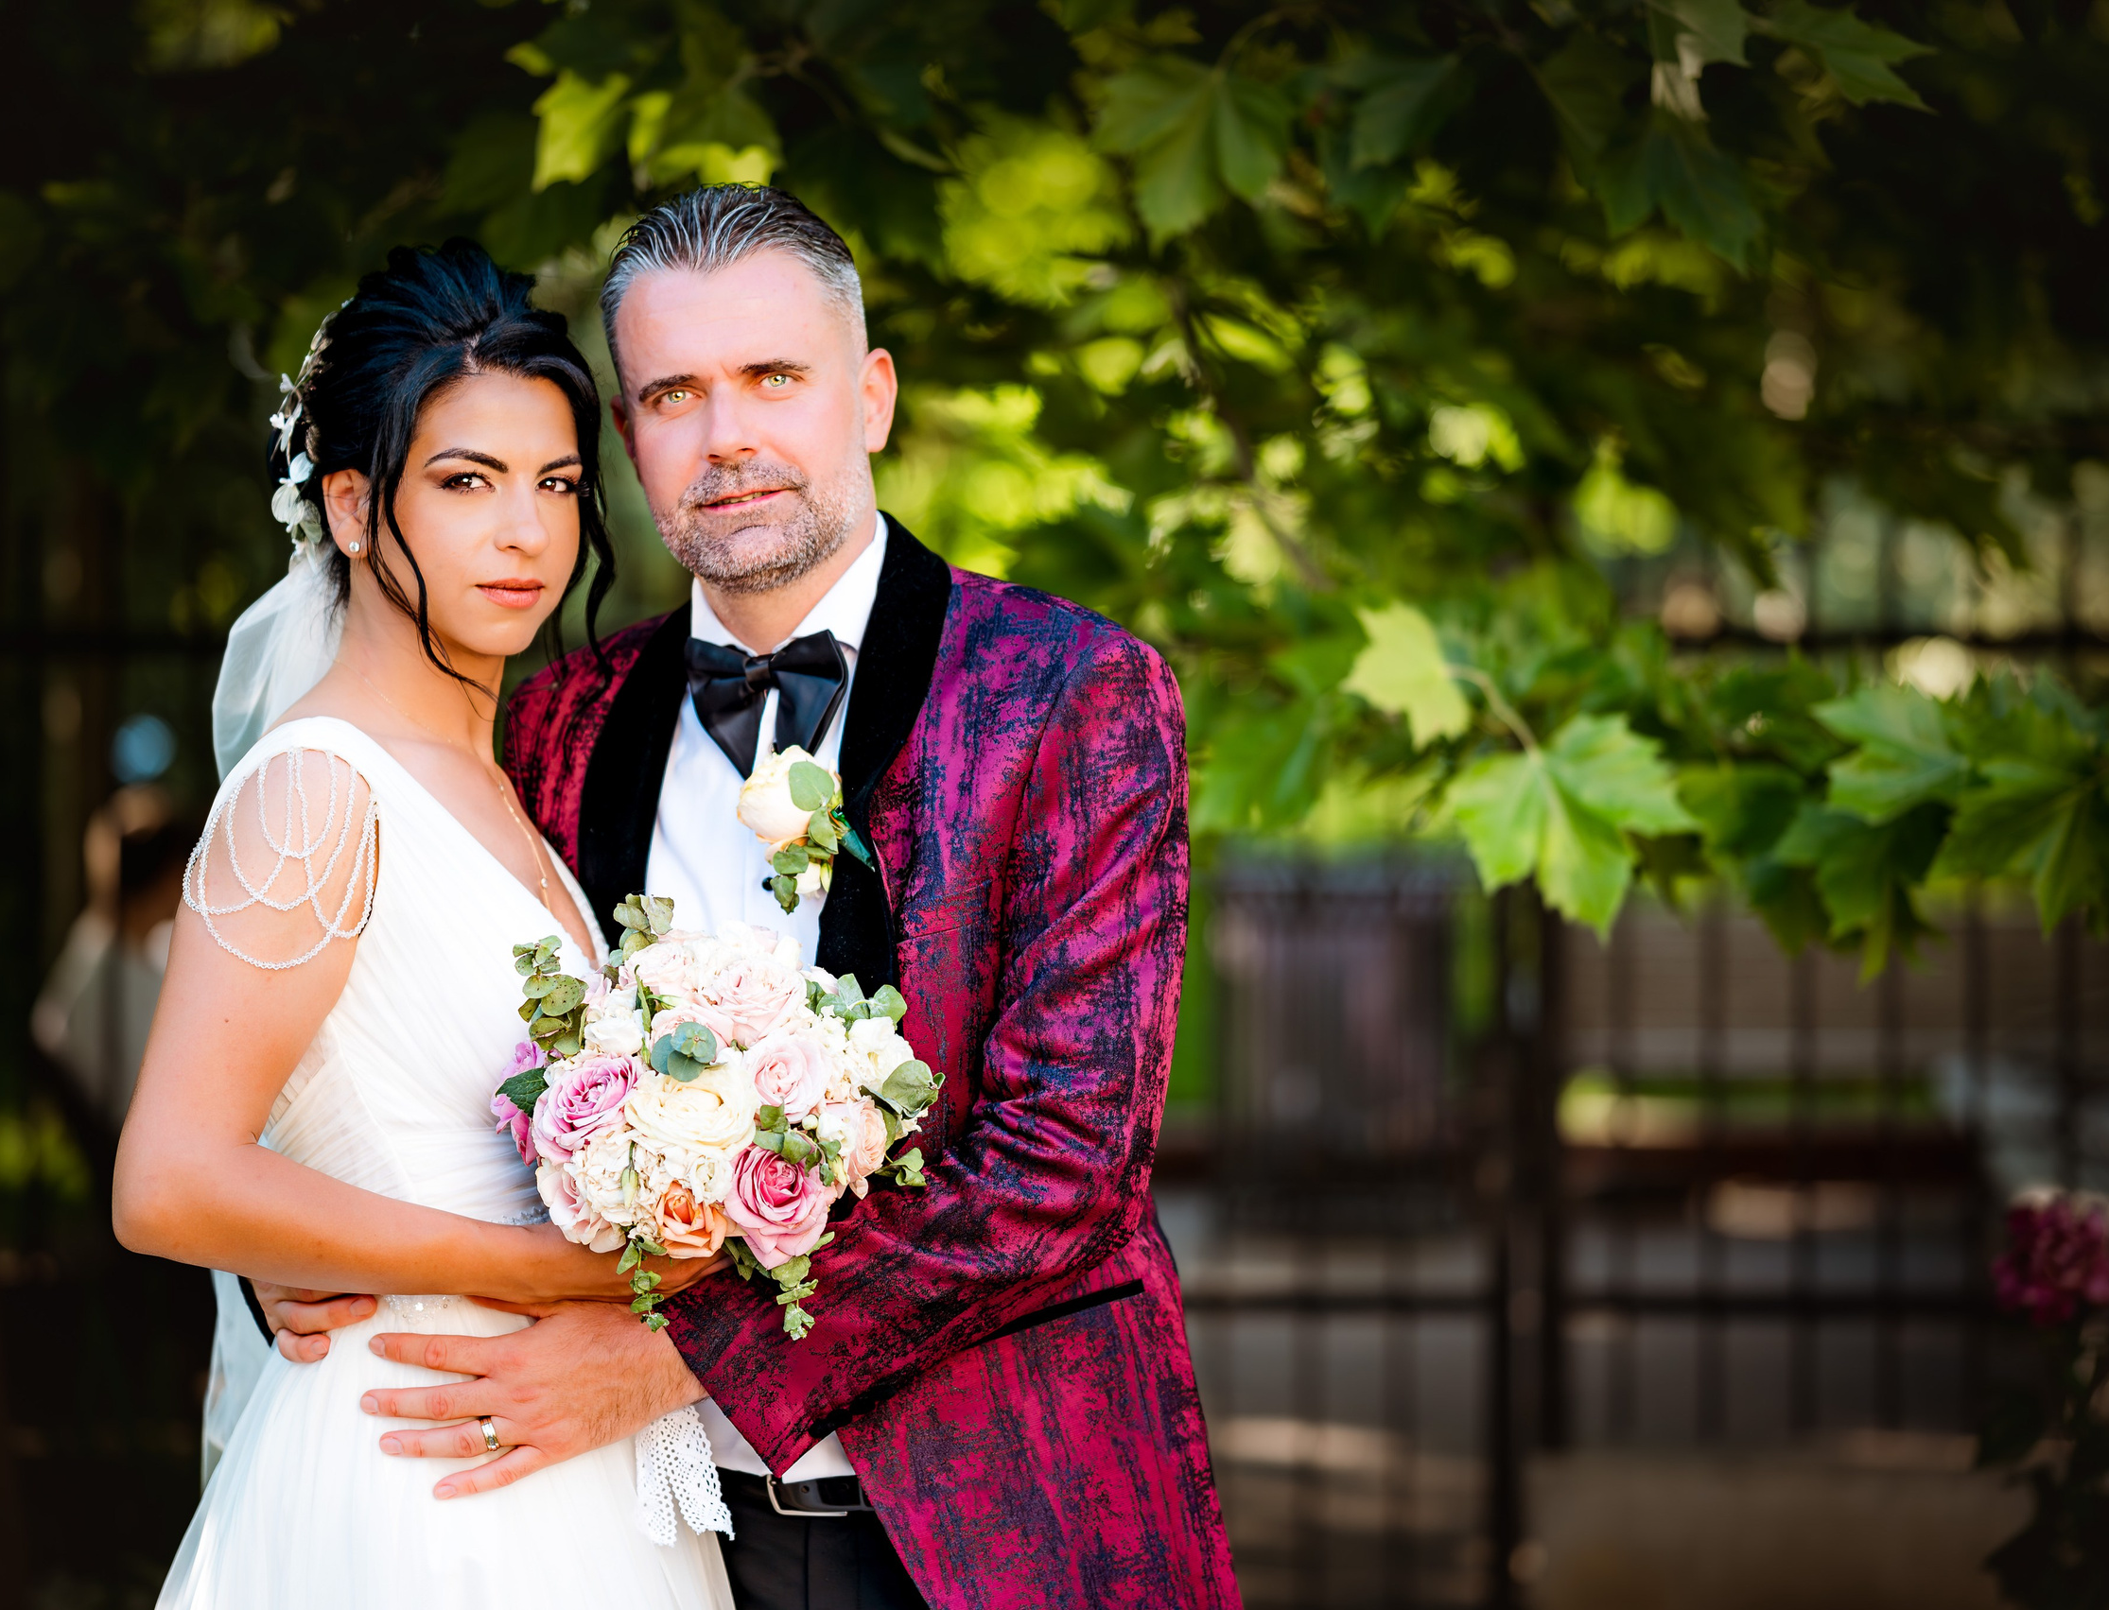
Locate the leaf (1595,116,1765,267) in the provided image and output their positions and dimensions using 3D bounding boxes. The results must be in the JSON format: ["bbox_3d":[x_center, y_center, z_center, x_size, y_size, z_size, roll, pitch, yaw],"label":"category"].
[{"bbox_3d":[0.455,-0.445,4.150,0.119,0.100,0.060,0,-20,0],"label":"leaf"}]

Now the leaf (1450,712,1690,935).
[{"bbox_3d":[0.376,0.014,4.170,0.182,0.158,0.070,0,-30,0],"label":"leaf"}]

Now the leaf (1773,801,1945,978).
[{"bbox_3d":[0.616,0.064,4.370,0.130,0.127,0.070,0,-25,0],"label":"leaf"}]

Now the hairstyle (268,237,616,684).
[{"bbox_3d":[-0.374,-0.210,3.480,0.185,0.262,0.225,2,0,-30],"label":"hairstyle"}]

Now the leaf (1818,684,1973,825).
[{"bbox_3d":[0.636,-0.039,4.330,0.111,0.096,0.065,0,-30,10],"label":"leaf"}]

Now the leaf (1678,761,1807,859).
[{"bbox_3d":[0.533,-0.001,4.420,0.121,0.088,0.065,0,-25,0],"label":"leaf"}]

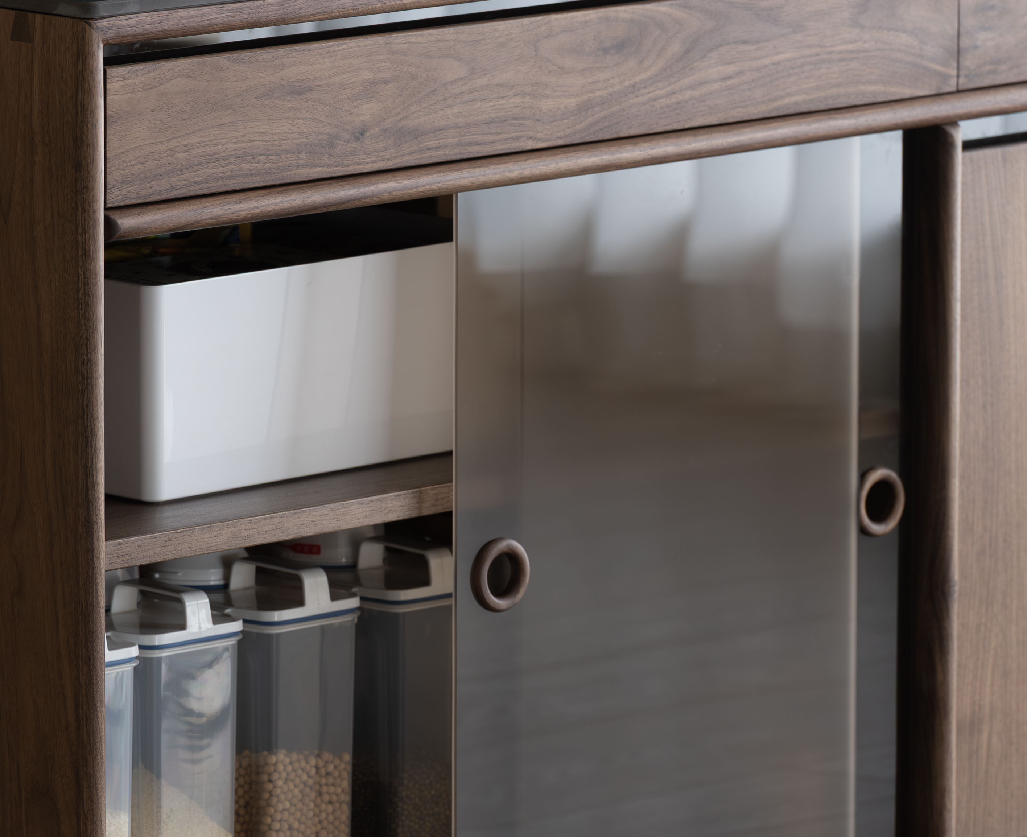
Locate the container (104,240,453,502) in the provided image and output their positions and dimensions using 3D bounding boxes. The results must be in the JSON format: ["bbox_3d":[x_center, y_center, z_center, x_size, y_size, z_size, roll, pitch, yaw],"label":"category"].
[{"bbox_3d":[-0.201,-0.051,5.862,0.340,0.147,0.241,-9,14,-44],"label":"container"}]

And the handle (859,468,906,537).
[{"bbox_3d":[0.259,0.059,6.018,0.047,0.048,0.016,-9,14,-44],"label":"handle"}]

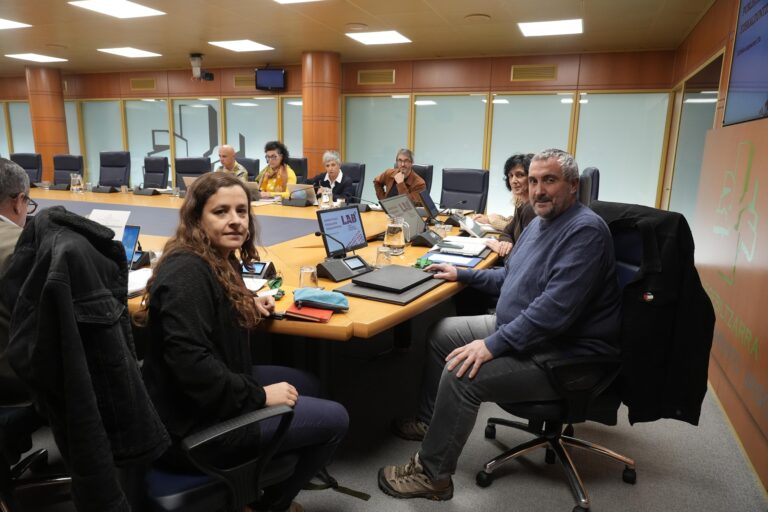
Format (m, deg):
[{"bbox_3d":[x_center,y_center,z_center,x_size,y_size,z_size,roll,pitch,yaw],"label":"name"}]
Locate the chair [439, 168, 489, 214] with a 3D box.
[{"bbox_3d":[0.728,-0.313,5.250,0.600,1.110,0.640,6,12,23],"label":"chair"}]

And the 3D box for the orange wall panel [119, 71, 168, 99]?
[{"bbox_3d":[-4.320,-3.086,9.253,1.140,0.465,0.050,6,12,21],"label":"orange wall panel"}]

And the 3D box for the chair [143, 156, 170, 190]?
[{"bbox_3d":[-3.303,-0.763,7.053,0.620,1.170,0.660,7,13,25],"label":"chair"}]

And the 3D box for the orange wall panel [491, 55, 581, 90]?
[{"bbox_3d":[1.946,-2.372,6.662,1.110,0.430,0.040,6,12,20],"label":"orange wall panel"}]

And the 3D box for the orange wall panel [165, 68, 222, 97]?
[{"bbox_3d":[-3.276,-2.979,8.861,1.140,0.465,0.050,6,12,21],"label":"orange wall panel"}]

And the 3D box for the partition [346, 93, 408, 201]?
[{"bbox_3d":[-0.144,-1.427,7.909,1.070,2.010,0.070,6,12,21],"label":"partition"}]

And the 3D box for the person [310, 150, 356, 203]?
[{"bbox_3d":[-0.598,-0.484,5.682,0.520,1.310,0.720,3,12,6],"label":"person"}]

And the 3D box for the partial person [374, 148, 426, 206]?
[{"bbox_3d":[0.174,-0.423,5.336,0.560,1.370,0.750,3,12,9],"label":"partial person"}]

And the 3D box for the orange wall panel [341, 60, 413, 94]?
[{"bbox_3d":[-0.114,-2.536,7.348,1.102,0.430,0.050,6,13,21],"label":"orange wall panel"}]

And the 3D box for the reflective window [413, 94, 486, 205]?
[{"bbox_3d":[0.909,-1.319,7.513,1.100,2.010,0.070,6,12,21],"label":"reflective window"}]

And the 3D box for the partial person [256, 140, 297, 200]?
[{"bbox_3d":[-1.221,-0.604,5.802,0.500,1.360,0.720,6,12,21],"label":"partial person"}]

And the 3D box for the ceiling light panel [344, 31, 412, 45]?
[{"bbox_3d":[-0.045,-2.598,6.059,0.600,0.050,0.600,6,12,21],"label":"ceiling light panel"}]

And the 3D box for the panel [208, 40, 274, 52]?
[{"bbox_3d":[-1.863,-2.784,6.746,0.600,0.050,0.600,6,12,21],"label":"panel"}]

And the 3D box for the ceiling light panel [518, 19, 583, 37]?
[{"bbox_3d":[1.693,-2.307,5.160,0.600,0.040,0.600,6,12,20],"label":"ceiling light panel"}]

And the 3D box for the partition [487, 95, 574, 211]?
[{"bbox_3d":[1.866,-1.109,6.833,1.067,2.030,0.060,6,13,21],"label":"partition"}]

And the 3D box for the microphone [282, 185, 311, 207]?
[{"bbox_3d":[-0.815,-0.592,5.066,0.250,0.160,0.340,6,12,21],"label":"microphone"}]

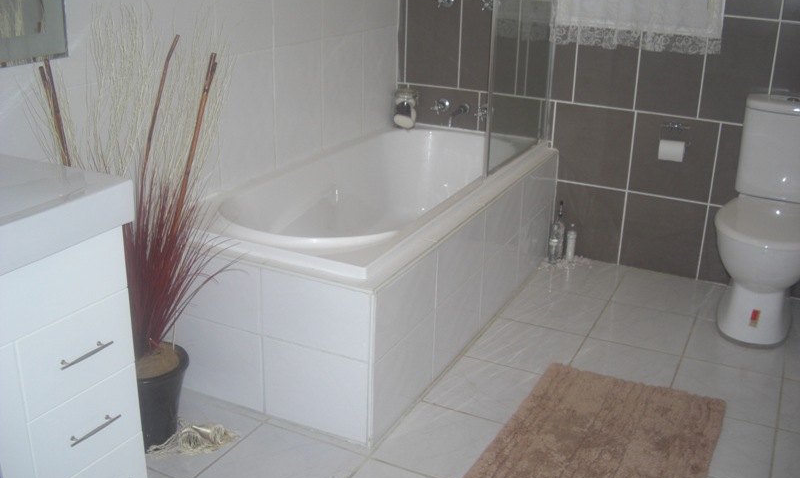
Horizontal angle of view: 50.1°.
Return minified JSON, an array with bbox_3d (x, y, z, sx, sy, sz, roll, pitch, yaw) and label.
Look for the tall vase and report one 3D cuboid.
[{"bbox_3d":[-0.697,0.433,2.289,0.255,0.238,0.255,1,20,-1],"label":"tall vase"}]

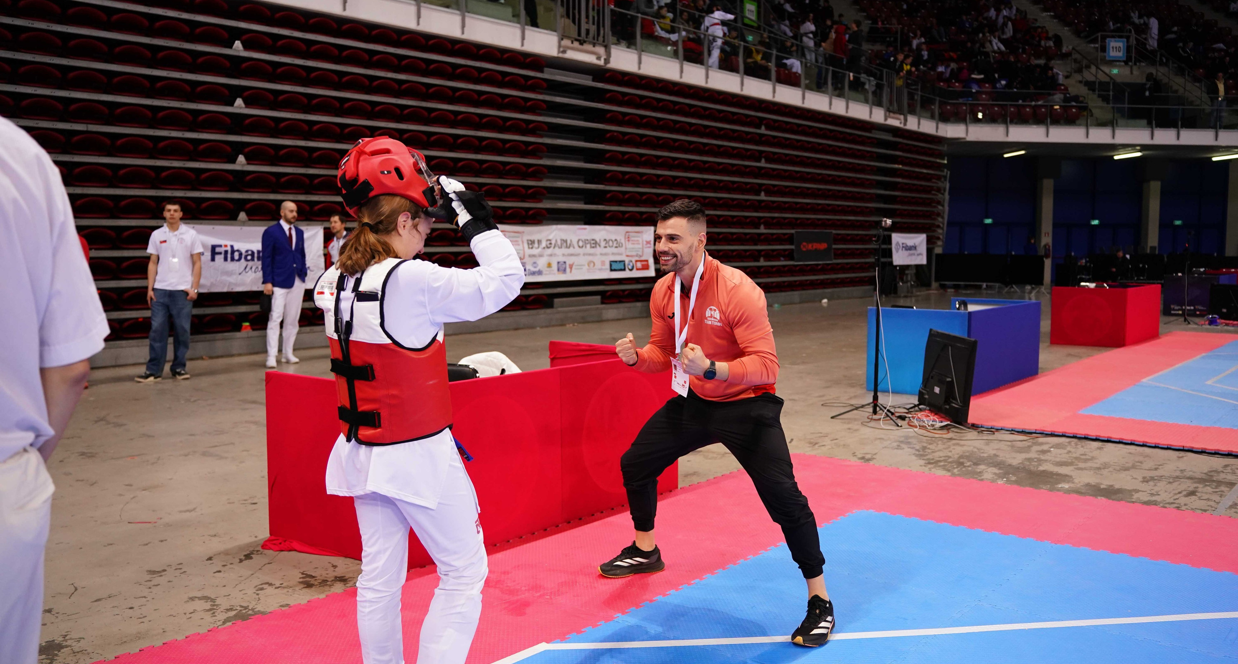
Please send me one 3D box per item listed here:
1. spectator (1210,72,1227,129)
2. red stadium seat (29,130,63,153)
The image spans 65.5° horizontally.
[{"bbox_3d":[18.373,-7.083,29.500,0.500,1.770,0.360,-1,5,6],"label":"spectator"},{"bbox_3d":[-6.331,-2.093,10.611,0.390,0.280,0.470,4,7,40],"label":"red stadium seat"}]

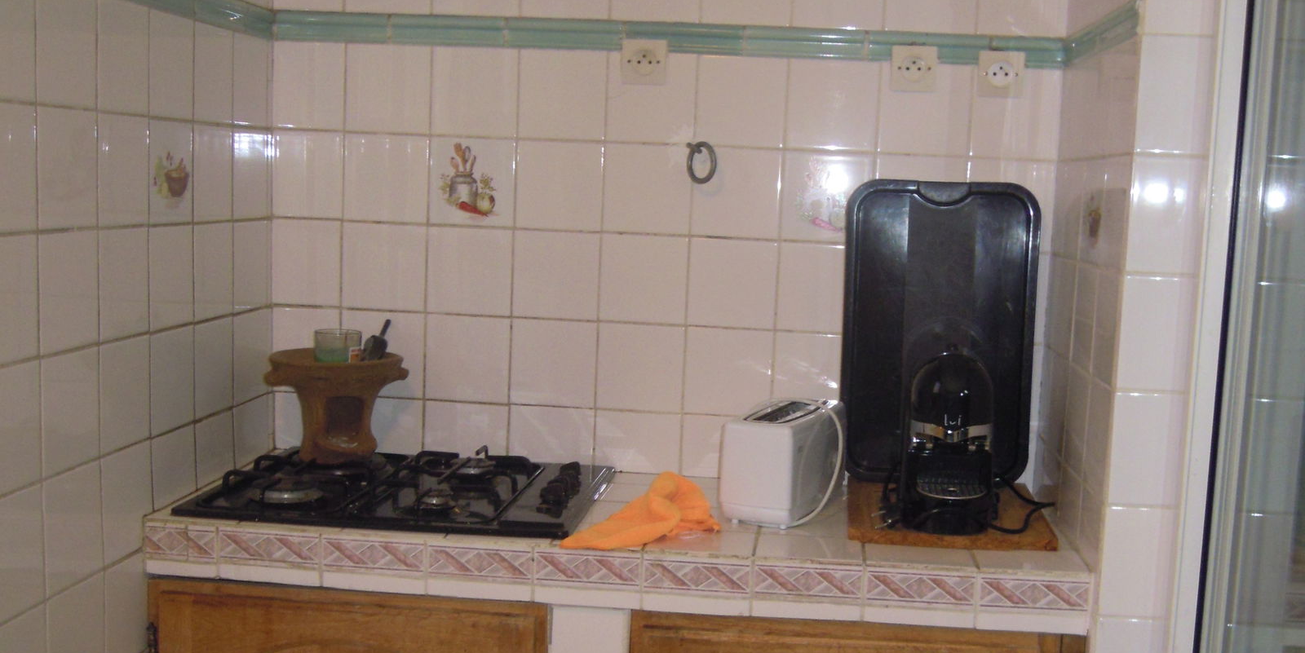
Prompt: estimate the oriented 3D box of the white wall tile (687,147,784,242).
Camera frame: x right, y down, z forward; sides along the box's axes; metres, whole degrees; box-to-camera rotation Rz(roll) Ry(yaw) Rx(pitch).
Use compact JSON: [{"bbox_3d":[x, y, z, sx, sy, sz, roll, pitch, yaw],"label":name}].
[{"bbox_3d":[0.147,-0.228,2.411,0.150,0.150,0.009,3,6,5],"label":"white wall tile"}]

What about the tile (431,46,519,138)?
[{"bbox_3d":[-0.307,-0.403,2.435,0.150,0.150,0.009,3,6,5],"label":"tile"}]

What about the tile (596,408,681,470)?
[{"bbox_3d":[-0.024,0.201,2.452,0.150,0.103,0.008,3,6,6],"label":"tile"}]

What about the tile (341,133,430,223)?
[{"bbox_3d":[-0.459,-0.256,2.430,0.150,0.150,0.010,2,6,6],"label":"tile"}]

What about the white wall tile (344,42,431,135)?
[{"bbox_3d":[-0.454,-0.409,2.415,0.150,0.150,0.010,2,6,6],"label":"white wall tile"}]

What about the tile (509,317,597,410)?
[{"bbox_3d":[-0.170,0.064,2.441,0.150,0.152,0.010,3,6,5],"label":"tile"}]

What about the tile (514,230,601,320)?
[{"bbox_3d":[-0.165,-0.090,2.453,0.150,0.150,0.009,3,6,5],"label":"tile"}]

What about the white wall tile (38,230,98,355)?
[{"bbox_3d":[-0.727,-0.044,1.755,0.010,0.150,0.150,2,6,6],"label":"white wall tile"}]

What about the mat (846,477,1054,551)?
[{"bbox_3d":[0.462,0.292,2.231,0.302,0.014,0.390,3,6,8],"label":"mat"}]

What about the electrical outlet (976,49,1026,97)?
[{"bbox_3d":[0.581,-0.418,2.341,0.077,0.077,0.012,3,6,5],"label":"electrical outlet"}]

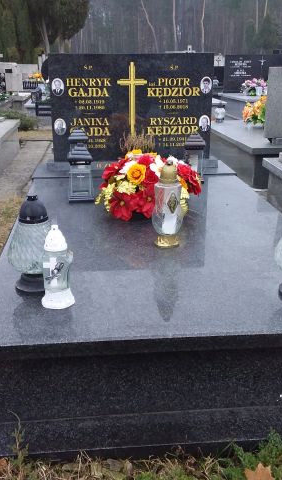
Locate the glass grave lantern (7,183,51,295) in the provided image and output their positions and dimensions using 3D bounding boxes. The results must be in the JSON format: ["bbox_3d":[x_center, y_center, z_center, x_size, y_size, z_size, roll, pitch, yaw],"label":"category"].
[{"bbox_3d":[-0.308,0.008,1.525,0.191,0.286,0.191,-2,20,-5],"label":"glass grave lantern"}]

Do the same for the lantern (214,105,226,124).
[{"bbox_3d":[0.842,-1.345,5.486,0.116,0.165,0.116,-2,20,-5],"label":"lantern"}]

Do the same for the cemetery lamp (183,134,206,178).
[{"bbox_3d":[0.300,-0.466,2.886,0.124,0.264,0.124,-2,20,-5],"label":"cemetery lamp"}]

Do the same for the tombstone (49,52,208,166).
[{"bbox_3d":[-0.053,-0.794,3.128,0.956,0.624,0.080,-2,20,-5],"label":"tombstone"}]

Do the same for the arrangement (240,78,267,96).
[{"bbox_3d":[1.806,-2.415,8.111,0.425,0.307,0.319,-2,20,-5],"label":"arrangement"}]

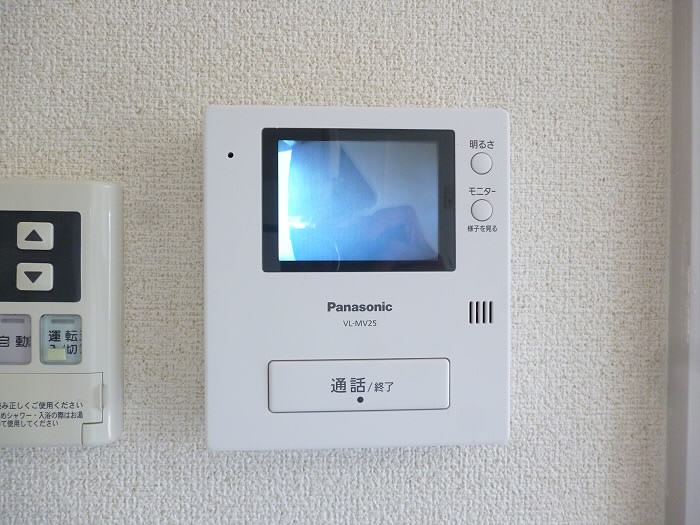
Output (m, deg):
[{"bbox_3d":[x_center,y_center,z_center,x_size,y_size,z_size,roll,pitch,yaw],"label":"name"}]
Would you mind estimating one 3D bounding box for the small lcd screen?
[{"bbox_3d":[0.003,-0.022,0.199,0.068,0.050,0.004,0,1,-3],"label":"small lcd screen"}]

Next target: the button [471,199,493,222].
[{"bbox_3d":[0.047,-0.018,0.201,0.008,0.008,0.003,0,1,-3],"label":"button"}]

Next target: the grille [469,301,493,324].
[{"bbox_3d":[0.046,0.018,0.201,0.008,0.008,0.002,0,1,-3],"label":"grille"}]

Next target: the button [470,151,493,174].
[{"bbox_3d":[0.047,-0.035,0.200,0.008,0.008,0.003,0,1,-3],"label":"button"}]

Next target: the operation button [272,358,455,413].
[{"bbox_3d":[0.003,0.043,0.199,0.064,0.018,0.004,0,1,-3],"label":"operation button"}]

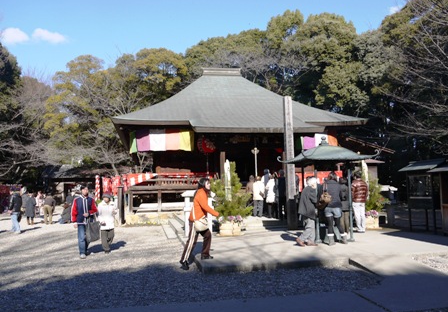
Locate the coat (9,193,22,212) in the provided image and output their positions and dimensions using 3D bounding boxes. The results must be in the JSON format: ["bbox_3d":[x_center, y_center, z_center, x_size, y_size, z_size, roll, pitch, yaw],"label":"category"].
[{"bbox_3d":[-7.537,1.681,13.100,0.420,0.740,0.480,-5,-6,41],"label":"coat"}]

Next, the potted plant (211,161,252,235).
[{"bbox_3d":[0.219,1.214,10.600,1.150,2.080,1.050,0,-5,-9],"label":"potted plant"}]

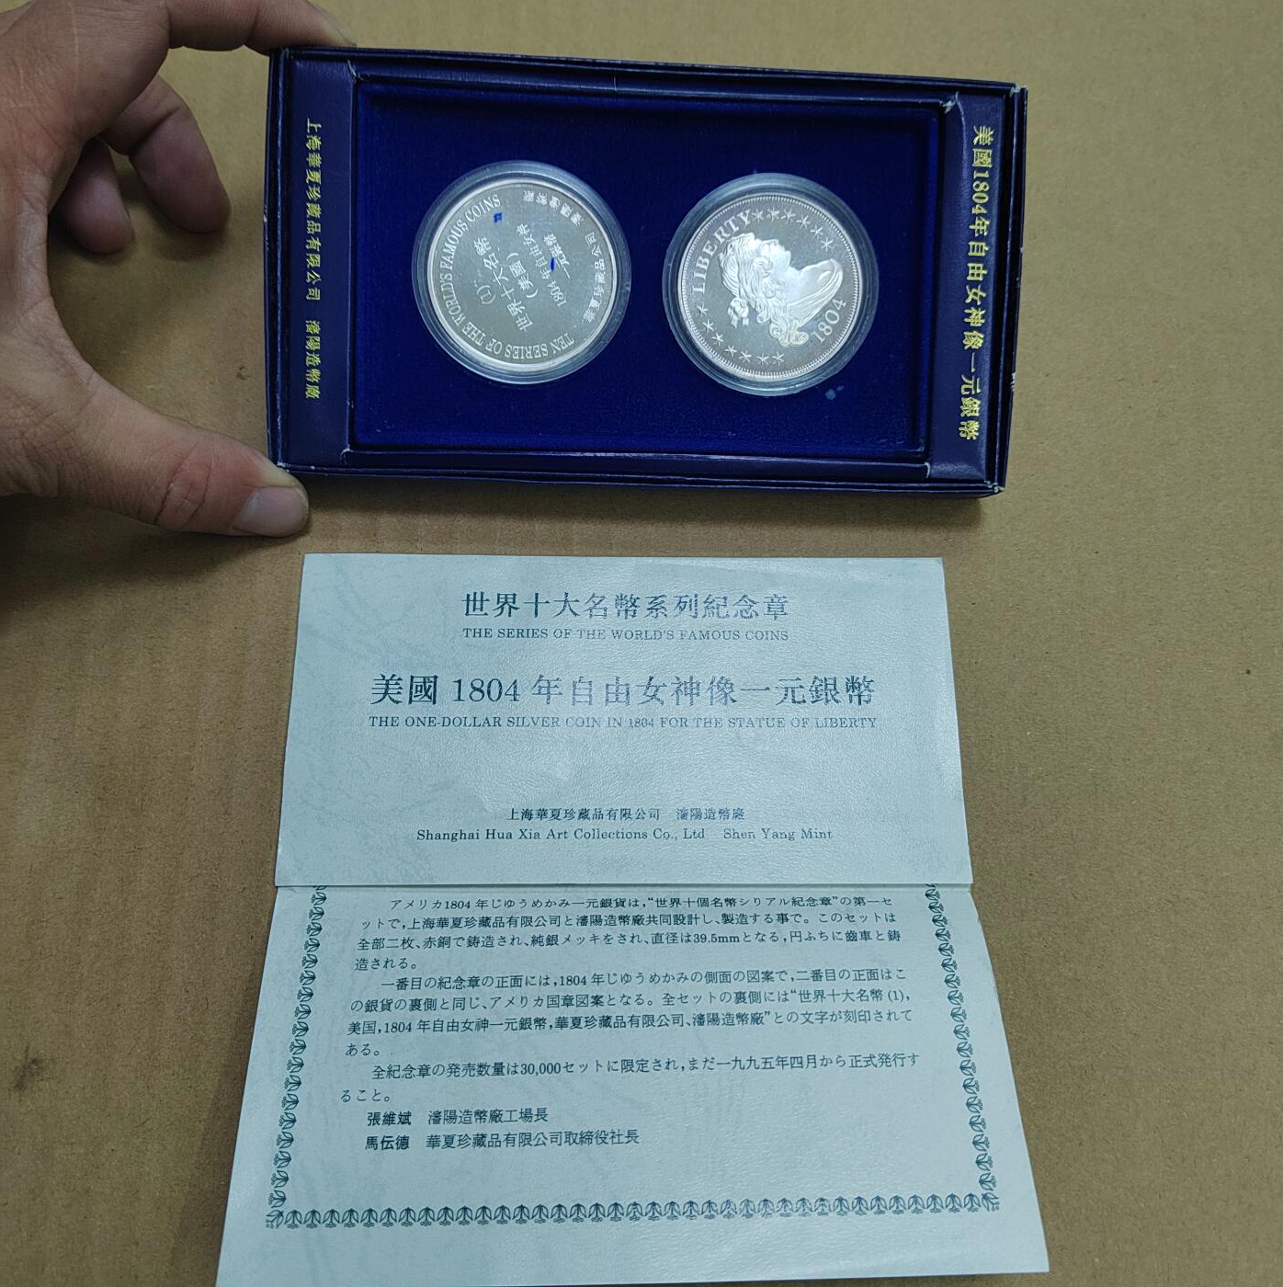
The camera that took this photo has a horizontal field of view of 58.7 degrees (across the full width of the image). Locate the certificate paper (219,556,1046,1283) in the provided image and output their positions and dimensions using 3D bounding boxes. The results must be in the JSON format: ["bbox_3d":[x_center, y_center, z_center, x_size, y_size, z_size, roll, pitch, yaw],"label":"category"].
[{"bbox_3d":[-0.002,0.046,0.226,0.141,0.014,0.141,0,65,-3],"label":"certificate paper"}]

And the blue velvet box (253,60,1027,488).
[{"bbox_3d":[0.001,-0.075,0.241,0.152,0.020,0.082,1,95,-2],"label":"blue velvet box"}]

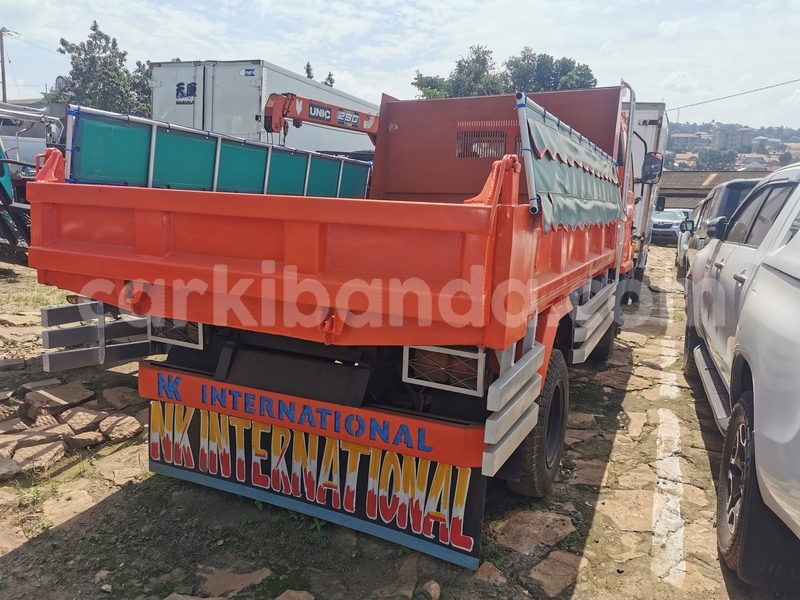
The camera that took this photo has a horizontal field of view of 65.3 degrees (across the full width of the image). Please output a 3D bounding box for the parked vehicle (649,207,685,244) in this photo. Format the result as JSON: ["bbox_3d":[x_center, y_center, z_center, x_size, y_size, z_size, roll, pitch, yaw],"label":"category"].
[{"bbox_3d":[12.536,-3.462,29.800,1.800,1.720,4.500,7,10,23],"label":"parked vehicle"}]

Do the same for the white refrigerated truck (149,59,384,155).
[{"bbox_3d":[-2.274,-2.855,14.939,2.250,3.600,7.800,6,9,18],"label":"white refrigerated truck"}]

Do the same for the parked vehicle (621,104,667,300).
[{"bbox_3d":[4.008,-1.816,12.078,1.830,3.050,4.700,9,10,24],"label":"parked vehicle"}]

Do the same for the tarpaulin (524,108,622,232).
[{"bbox_3d":[0.921,-0.540,2.945,0.120,0.380,2.600,7,10,24],"label":"tarpaulin"}]

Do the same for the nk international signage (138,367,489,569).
[{"bbox_3d":[-0.444,0.628,2.660,1.673,0.542,0.120,7,10,24],"label":"nk international signage"}]

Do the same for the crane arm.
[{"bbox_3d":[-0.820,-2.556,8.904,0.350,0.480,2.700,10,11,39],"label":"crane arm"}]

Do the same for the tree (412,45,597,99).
[{"bbox_3d":[6.101,-10.054,38.837,11.000,10.600,8.000,4,9,8],"label":"tree"}]

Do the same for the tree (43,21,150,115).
[{"bbox_3d":[-11.971,-6.931,24.582,4.400,7.500,4.200,-1,10,-26],"label":"tree"}]

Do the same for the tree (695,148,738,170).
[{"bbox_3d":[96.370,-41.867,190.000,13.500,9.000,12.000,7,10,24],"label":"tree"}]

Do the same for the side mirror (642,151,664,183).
[{"bbox_3d":[2.181,-1.136,5.390,0.180,0.280,0.080,9,11,35],"label":"side mirror"}]

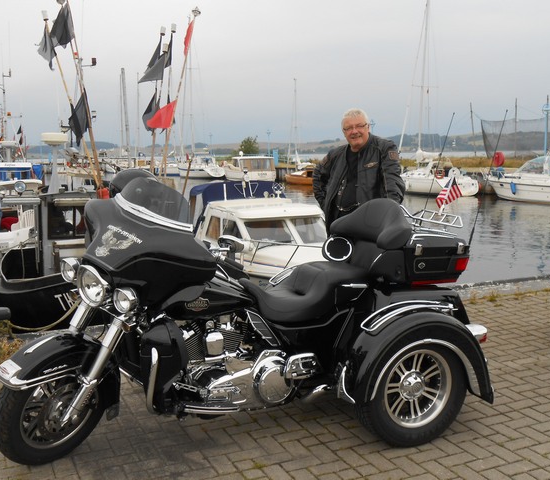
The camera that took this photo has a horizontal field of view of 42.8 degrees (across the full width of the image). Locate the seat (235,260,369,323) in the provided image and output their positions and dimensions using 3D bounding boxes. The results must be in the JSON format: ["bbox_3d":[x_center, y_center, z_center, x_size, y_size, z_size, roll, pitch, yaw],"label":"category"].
[{"bbox_3d":[0.118,0.288,3.939,0.740,0.270,0.400,-4,8,-24],"label":"seat"}]

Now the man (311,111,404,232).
[{"bbox_3d":[0.579,-0.009,4.988,0.640,1.820,0.420,1,7,16],"label":"man"}]

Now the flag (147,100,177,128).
[{"bbox_3d":[-2.018,-2.251,12.600,0.520,0.500,0.120,0,7,3],"label":"flag"}]

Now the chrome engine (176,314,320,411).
[{"bbox_3d":[-0.162,0.600,3.635,0.660,0.440,0.440,-4,8,-23],"label":"chrome engine"}]

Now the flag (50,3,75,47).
[{"bbox_3d":[-3.025,-3.053,10.000,0.370,0.655,0.180,-3,7,-16],"label":"flag"}]

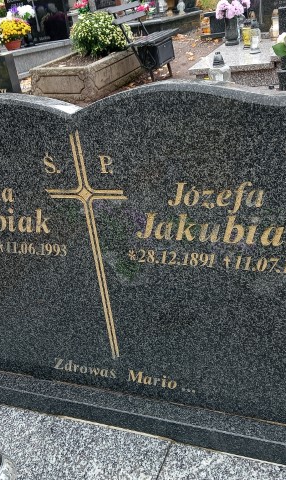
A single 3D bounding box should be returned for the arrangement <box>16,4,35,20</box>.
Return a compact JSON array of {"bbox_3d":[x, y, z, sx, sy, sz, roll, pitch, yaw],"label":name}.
[{"bbox_3d":[-1.865,-3.611,8.200,0.270,0.260,0.250,-13,27,-7],"label":"arrangement"}]

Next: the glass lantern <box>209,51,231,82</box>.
[{"bbox_3d":[0.697,-1.516,4.676,0.175,0.360,0.175,2,28,23],"label":"glass lantern"}]

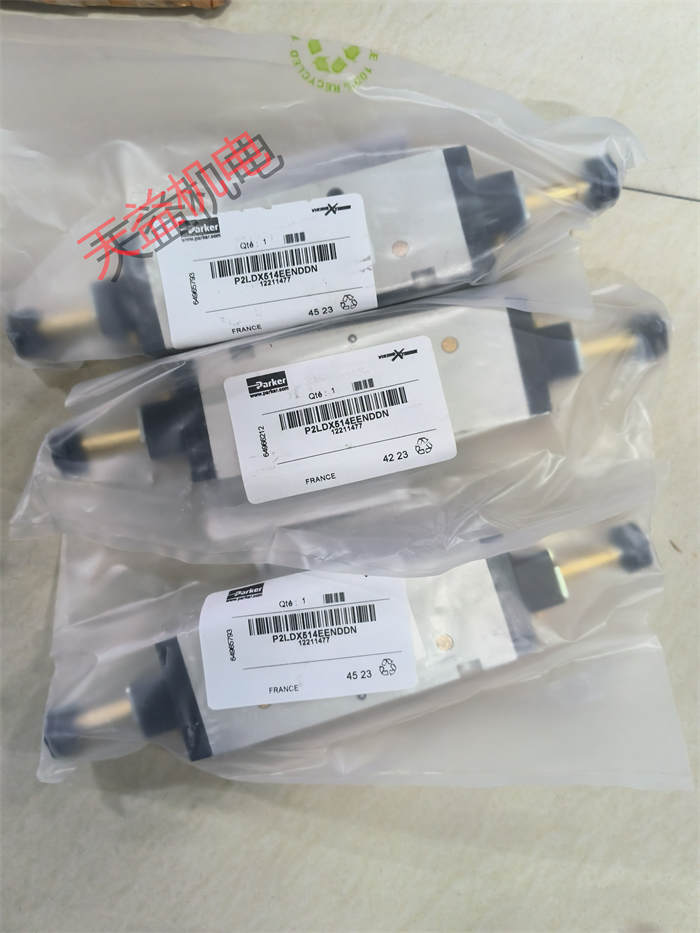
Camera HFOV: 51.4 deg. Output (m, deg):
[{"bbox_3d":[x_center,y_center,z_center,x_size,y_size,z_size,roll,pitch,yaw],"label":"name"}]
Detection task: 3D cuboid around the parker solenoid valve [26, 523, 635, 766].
[{"bbox_3d":[-0.001,0.075,0.314,0.266,0.042,0.052,-18,88,-2],"label":"parker solenoid valve"}]

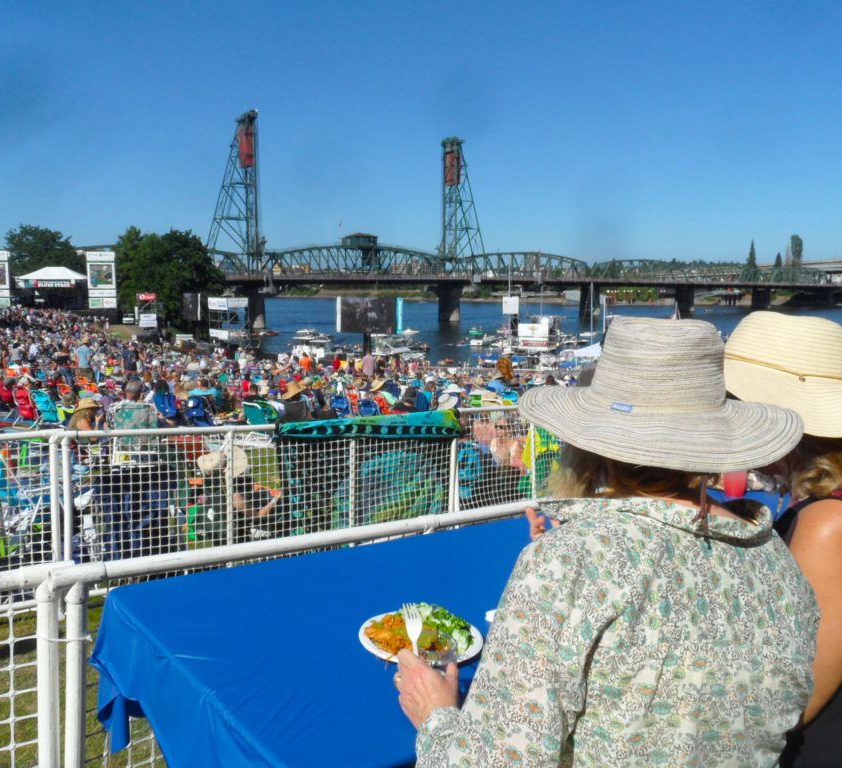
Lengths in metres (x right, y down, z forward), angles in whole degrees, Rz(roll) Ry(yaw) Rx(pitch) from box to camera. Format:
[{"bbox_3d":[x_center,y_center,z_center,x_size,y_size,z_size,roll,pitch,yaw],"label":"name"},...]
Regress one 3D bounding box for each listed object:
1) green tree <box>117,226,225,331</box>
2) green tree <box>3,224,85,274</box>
[{"bbox_3d":[-46.049,-19.317,130.000,18.500,18.800,17.000,-3,8,-19],"label":"green tree"},{"bbox_3d":[-78.482,-23.868,148.000,16.500,18.500,15.500,-4,9,-27],"label":"green tree"}]

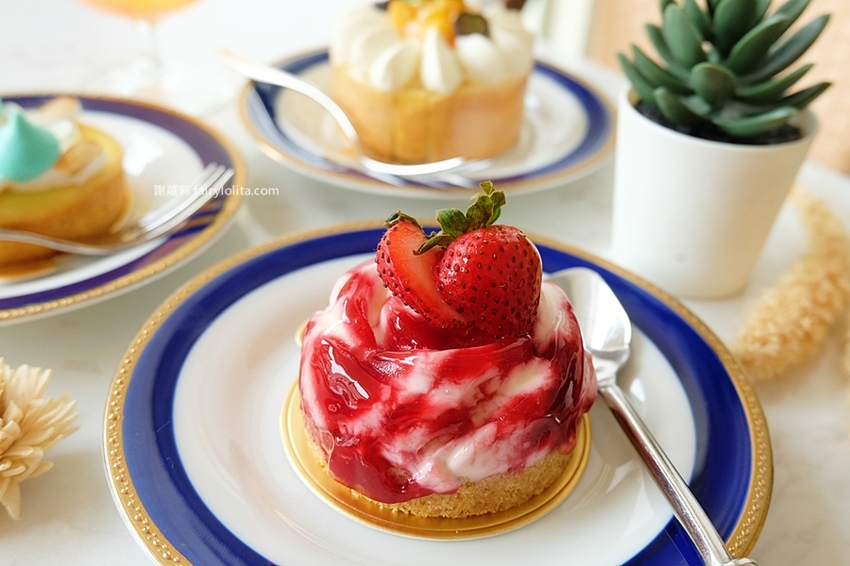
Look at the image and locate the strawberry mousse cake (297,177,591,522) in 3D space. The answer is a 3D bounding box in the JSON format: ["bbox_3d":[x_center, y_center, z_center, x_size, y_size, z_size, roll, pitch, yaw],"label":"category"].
[{"bbox_3d":[0.007,0.008,0.208,0.082,0.069,0.082,3,34,0],"label":"strawberry mousse cake"}]

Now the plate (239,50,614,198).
[{"bbox_3d":[0.000,-0.081,0.396,0.184,0.019,0.184,2,34,-1],"label":"plate"}]

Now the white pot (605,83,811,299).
[{"bbox_3d":[0.103,-0.036,0.299,0.071,0.063,0.071,2,34,-1],"label":"white pot"}]

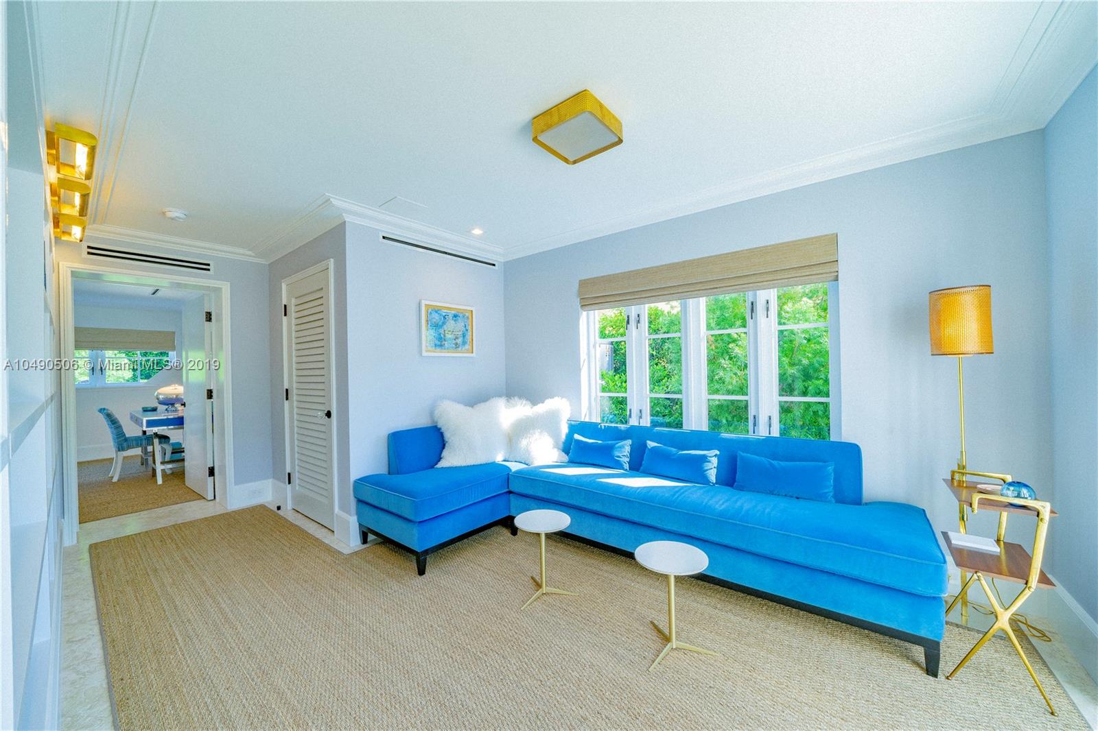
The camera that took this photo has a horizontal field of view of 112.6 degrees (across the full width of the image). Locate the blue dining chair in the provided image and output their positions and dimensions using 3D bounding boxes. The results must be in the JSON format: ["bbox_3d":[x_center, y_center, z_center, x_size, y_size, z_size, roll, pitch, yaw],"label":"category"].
[{"bbox_3d":[-5.127,0.936,4.548,0.460,0.870,0.590,-1,0,45],"label":"blue dining chair"}]

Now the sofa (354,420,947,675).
[{"bbox_3d":[0.286,0.861,2.254,3.060,0.770,1.450,-1,0,38],"label":"sofa"}]

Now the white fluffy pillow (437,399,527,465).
[{"bbox_3d":[-0.598,0.545,3.020,0.580,0.500,0.220,-1,-15,-32],"label":"white fluffy pillow"}]

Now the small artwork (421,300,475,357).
[{"bbox_3d":[-0.865,-0.299,3.164,0.035,0.444,0.513,-1,0,43],"label":"small artwork"}]

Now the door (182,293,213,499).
[{"bbox_3d":[-3.698,0.322,3.862,0.820,2.030,0.045,-1,0,36],"label":"door"}]

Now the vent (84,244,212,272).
[{"bbox_3d":[-3.284,-0.879,3.046,0.025,0.097,0.727,-1,0,43],"label":"vent"}]

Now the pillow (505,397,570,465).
[{"bbox_3d":[-0.095,0.534,3.000,0.520,0.500,0.220,-1,-15,20],"label":"pillow"}]

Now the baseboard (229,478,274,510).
[{"bbox_3d":[-2.829,1.217,3.478,0.022,0.210,0.321,-1,0,43],"label":"baseboard"}]

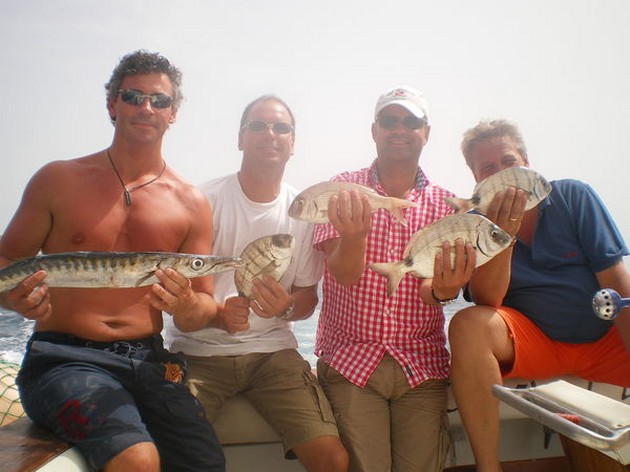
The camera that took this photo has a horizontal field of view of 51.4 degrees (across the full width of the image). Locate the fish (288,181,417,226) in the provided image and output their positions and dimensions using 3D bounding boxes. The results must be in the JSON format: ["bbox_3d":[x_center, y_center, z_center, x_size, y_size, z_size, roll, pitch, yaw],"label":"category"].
[{"bbox_3d":[0.099,-0.083,1.720,0.335,0.120,0.055,2,0,-3],"label":"fish"}]

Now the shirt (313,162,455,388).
[{"bbox_3d":[0.221,0.126,2.140,0.460,0.710,0.310,4,0,1],"label":"shirt"}]

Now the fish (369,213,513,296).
[{"bbox_3d":[0.325,0.050,1.680,0.365,0.155,0.060,-15,0,3],"label":"fish"}]

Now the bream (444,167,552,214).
[{"bbox_3d":[0.486,-0.118,1.730,0.285,0.122,0.052,-12,0,0],"label":"bream"}]

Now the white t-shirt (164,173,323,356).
[{"bbox_3d":[-0.233,0.094,2.160,0.500,0.580,0.290,6,0,-3],"label":"white t-shirt"}]

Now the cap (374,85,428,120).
[{"bbox_3d":[0.272,-0.420,2.060,0.175,0.130,0.260,3,3,2],"label":"cap"}]

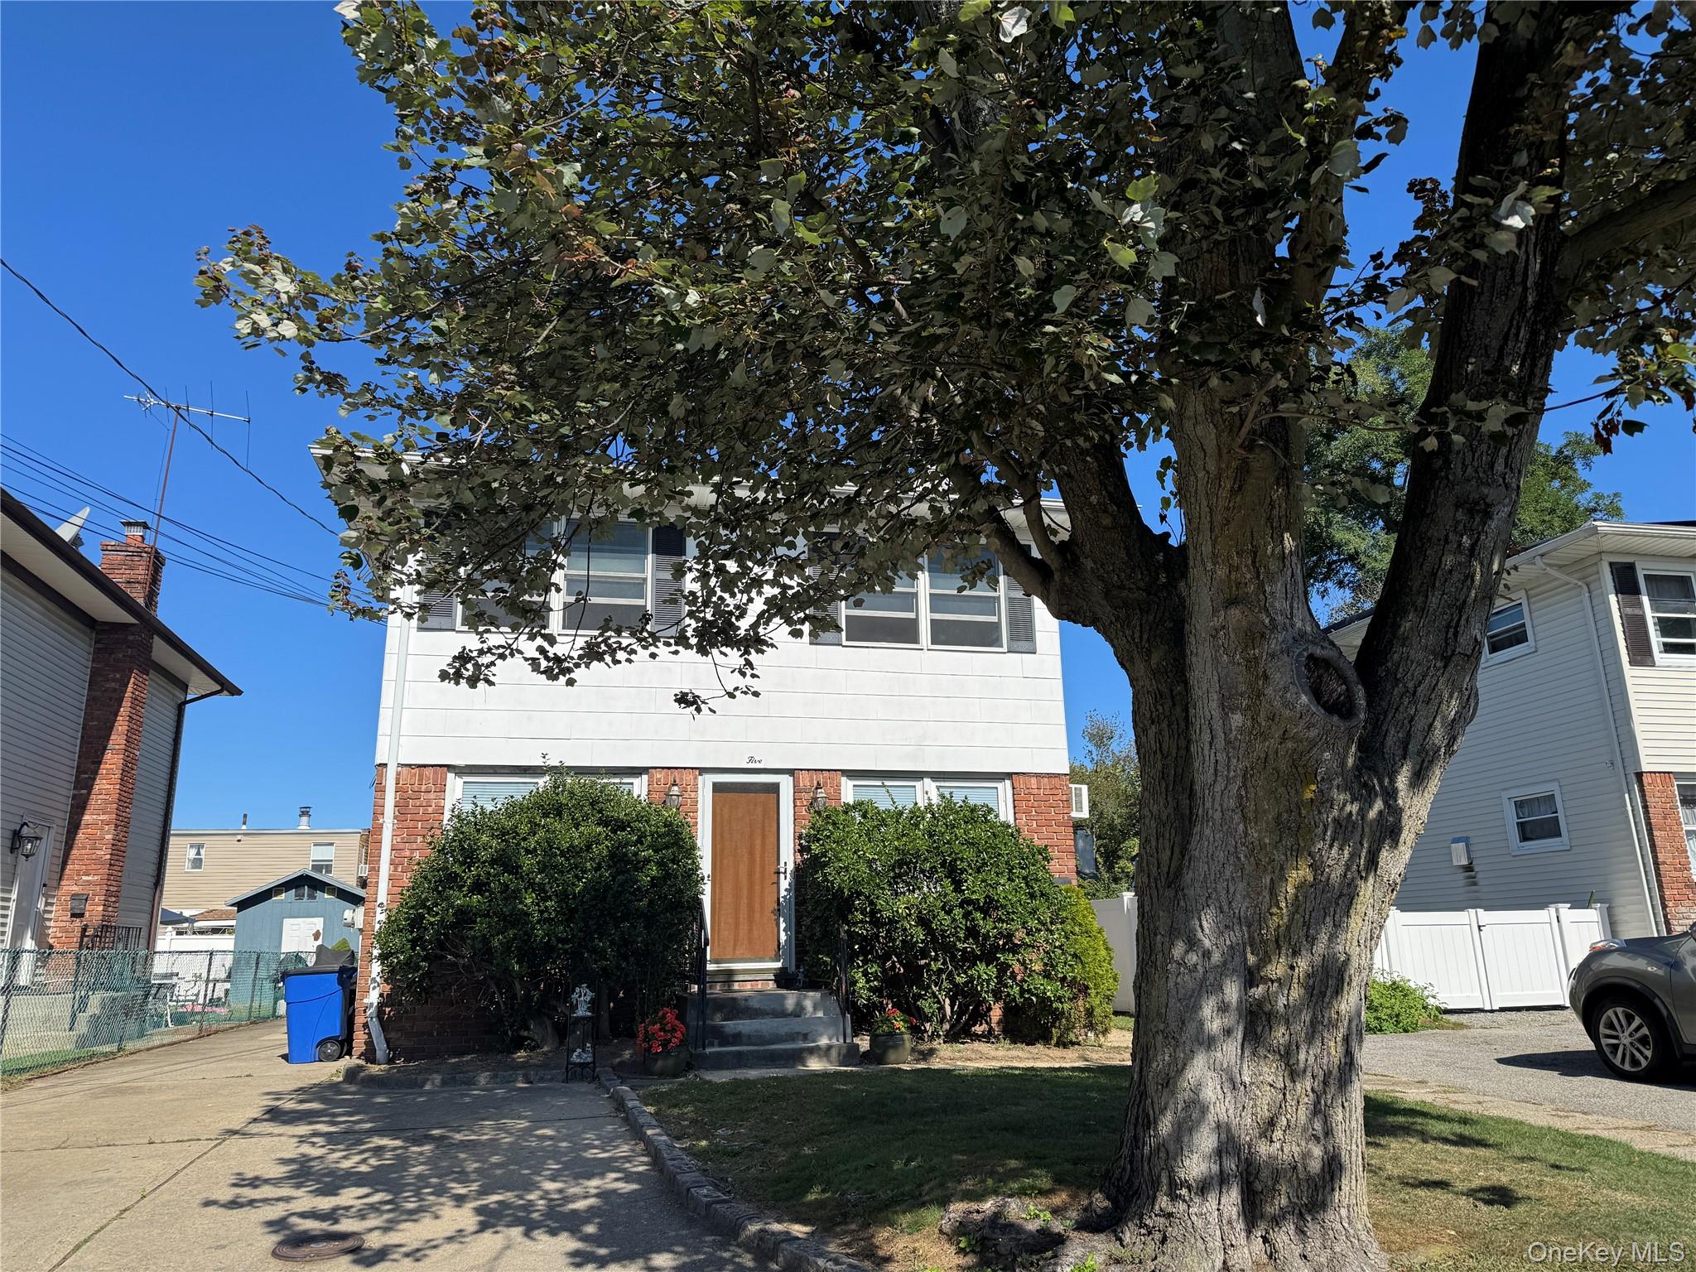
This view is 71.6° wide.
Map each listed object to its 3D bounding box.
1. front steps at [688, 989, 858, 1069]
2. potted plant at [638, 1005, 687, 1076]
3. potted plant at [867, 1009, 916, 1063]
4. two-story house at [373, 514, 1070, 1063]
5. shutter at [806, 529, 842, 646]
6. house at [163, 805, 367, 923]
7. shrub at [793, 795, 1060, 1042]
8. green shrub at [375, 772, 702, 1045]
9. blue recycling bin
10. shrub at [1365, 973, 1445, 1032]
[{"bbox_3d":[-0.808,3.708,11.184,1.480,0.590,1.650,2,-15,-13],"label":"front steps"},{"bbox_3d":[-1.553,3.439,9.939,0.440,0.560,0.420,2,-15,-13],"label":"potted plant"},{"bbox_3d":[0.369,3.607,10.634,0.430,0.470,0.420,-1,-14,0],"label":"potted plant"},{"bbox_3d":[-2.130,2.246,16.896,7.900,6.200,9.900,2,-15,-13],"label":"two-story house"},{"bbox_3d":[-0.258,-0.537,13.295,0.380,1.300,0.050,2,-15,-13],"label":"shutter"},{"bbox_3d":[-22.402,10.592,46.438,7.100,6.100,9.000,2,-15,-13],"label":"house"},{"bbox_3d":[0.819,2.793,11.662,2.710,2.340,1.850,2,-15,-13],"label":"shrub"},{"bbox_3d":[-2.786,2.530,10.818,2.890,2.500,1.900,2,-15,-13],"label":"green shrub"},{"bbox_3d":[-5.779,4.108,12.805,0.730,0.976,0.600,2,-15,-13],"label":"blue recycling bin"},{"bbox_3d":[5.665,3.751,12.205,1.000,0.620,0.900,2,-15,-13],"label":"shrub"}]

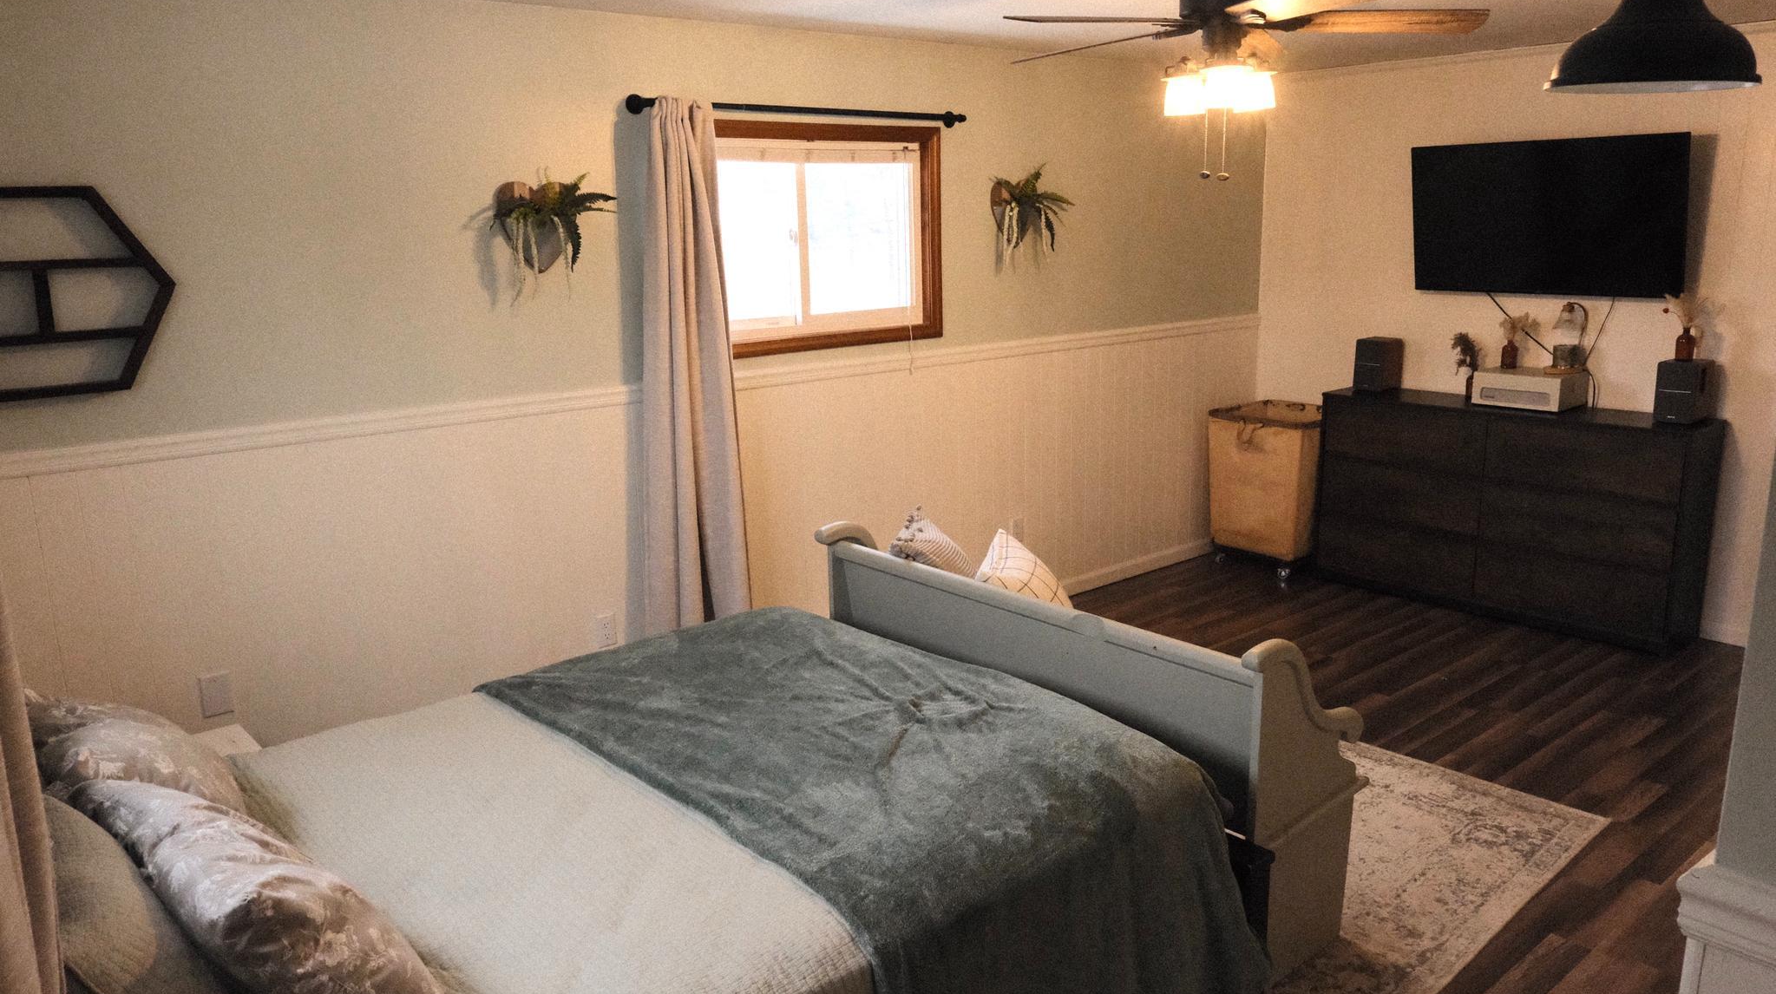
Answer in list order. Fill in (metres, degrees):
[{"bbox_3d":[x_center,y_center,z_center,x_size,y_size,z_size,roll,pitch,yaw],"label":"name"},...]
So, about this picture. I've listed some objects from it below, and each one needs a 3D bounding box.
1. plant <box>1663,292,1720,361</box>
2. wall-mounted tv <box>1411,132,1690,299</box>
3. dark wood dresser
[{"bbox_3d":[3.155,-0.672,4.649,0.145,0.265,0.145,-12,17,-39],"label":"plant"},{"bbox_3d":[2.772,-1.178,5.040,0.060,0.645,1.115,-22,23,-35],"label":"wall-mounted tv"},{"bbox_3d":[2.708,0.050,5.241,0.430,0.890,1.480,-12,17,-38],"label":"dark wood dresser"}]

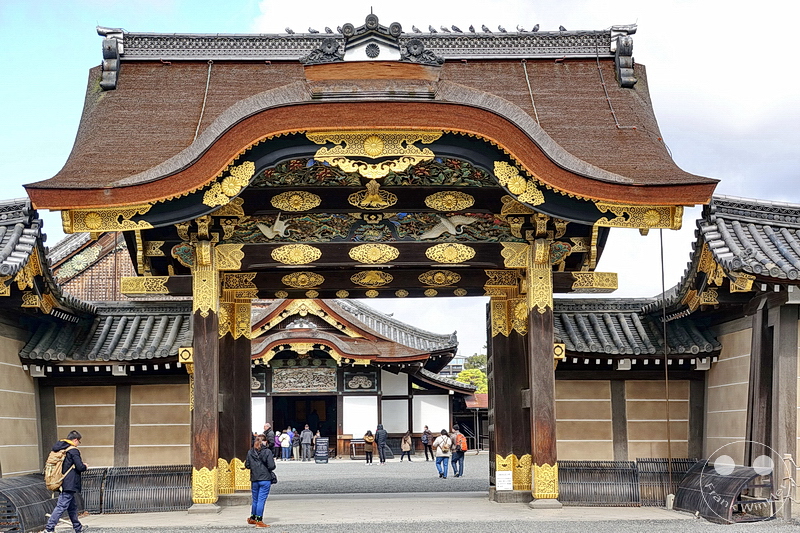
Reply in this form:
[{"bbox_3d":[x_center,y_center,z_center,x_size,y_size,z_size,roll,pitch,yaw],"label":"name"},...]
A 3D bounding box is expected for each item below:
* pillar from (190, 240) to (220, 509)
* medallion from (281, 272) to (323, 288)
[{"bbox_3d":[-4.074,2.273,25.340,0.546,5.504,0.540,0,-8,-3],"label":"pillar"},{"bbox_3d":[-2.209,0.319,27.483,0.981,0.383,0.080,0,-8,-3],"label":"medallion"}]

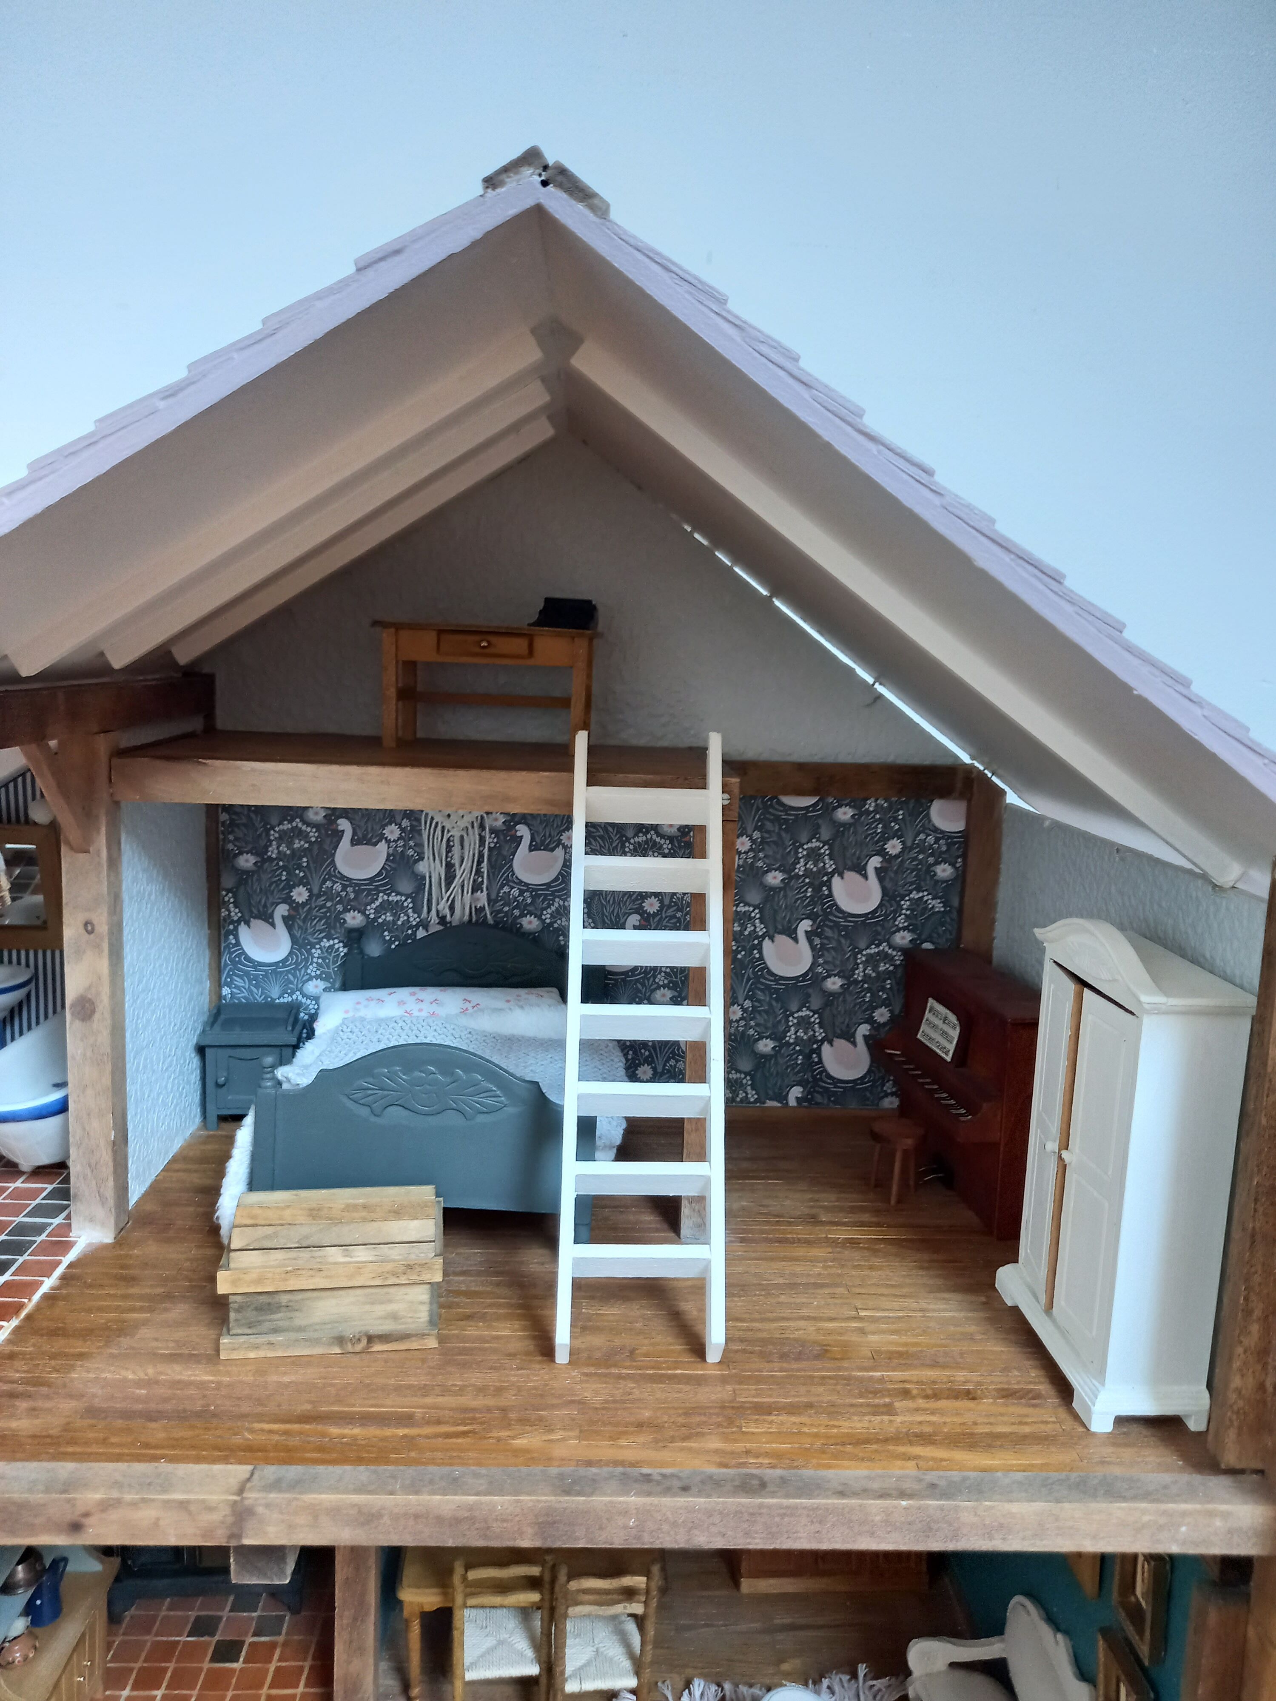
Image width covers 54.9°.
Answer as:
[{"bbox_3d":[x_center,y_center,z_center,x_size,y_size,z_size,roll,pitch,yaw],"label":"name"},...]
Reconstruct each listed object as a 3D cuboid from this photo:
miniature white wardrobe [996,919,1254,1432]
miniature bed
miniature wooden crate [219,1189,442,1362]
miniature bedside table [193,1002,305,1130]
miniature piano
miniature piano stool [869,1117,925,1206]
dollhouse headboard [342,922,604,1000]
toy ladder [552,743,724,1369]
[{"bbox_3d":[0.180,0.114,0.465,0.048,0.170,0.092,2,8,-2],"label":"miniature white wardrobe"},{"bbox_3d":[-0.095,0.110,0.642,0.153,0.110,0.180,2,8,0],"label":"miniature bed"},{"bbox_3d":[-0.119,0.159,0.486,0.083,0.054,0.060,1,8,-9],"label":"miniature wooden crate"},{"bbox_3d":[-0.215,0.122,0.695,0.058,0.061,0.051,2,8,-2],"label":"miniature bedside table"},{"bbox_3d":[0.171,0.121,0.645,0.058,0.106,0.146,1,8,-6],"label":"miniature piano"},{"bbox_3d":[0.130,0.157,0.622,0.028,0.037,0.028,2,8,-2],"label":"miniature piano stool"},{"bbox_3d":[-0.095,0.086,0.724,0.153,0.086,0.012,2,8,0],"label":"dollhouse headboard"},{"bbox_3d":[0.003,0.075,0.500,0.064,0.247,0.013,2,-14,-2],"label":"toy ladder"}]

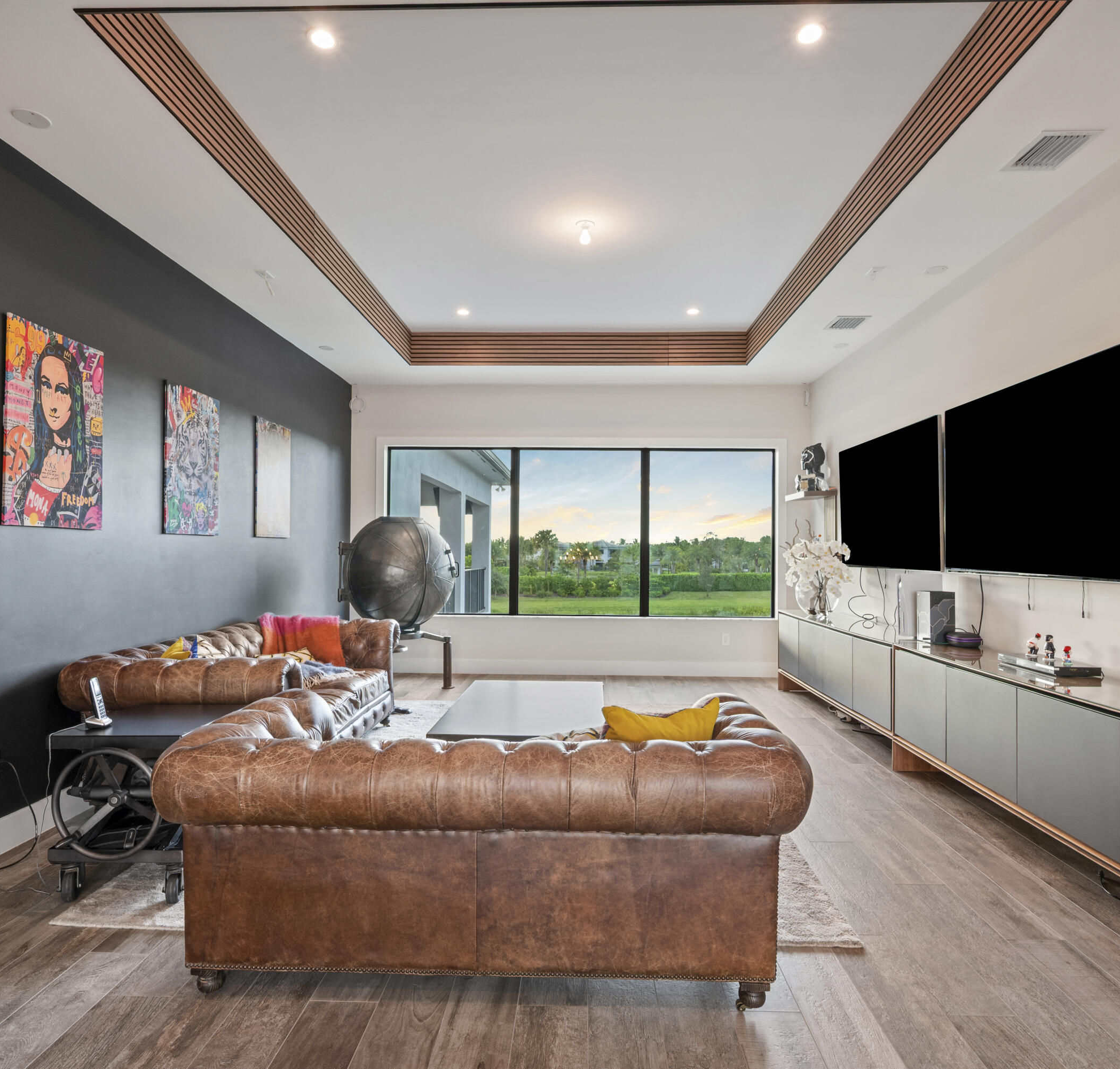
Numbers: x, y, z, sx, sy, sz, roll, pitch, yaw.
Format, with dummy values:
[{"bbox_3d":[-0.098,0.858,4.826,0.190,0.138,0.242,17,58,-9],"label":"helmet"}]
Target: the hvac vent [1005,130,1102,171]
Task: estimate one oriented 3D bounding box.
[{"bbox_3d":[2.129,-1.662,3.096,0.246,0.025,0.311,0,-1,2],"label":"hvac vent"}]

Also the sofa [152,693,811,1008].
[{"bbox_3d":[-0.221,0.973,2.390,1.837,0.753,0.954,0,-1,2],"label":"sofa"}]

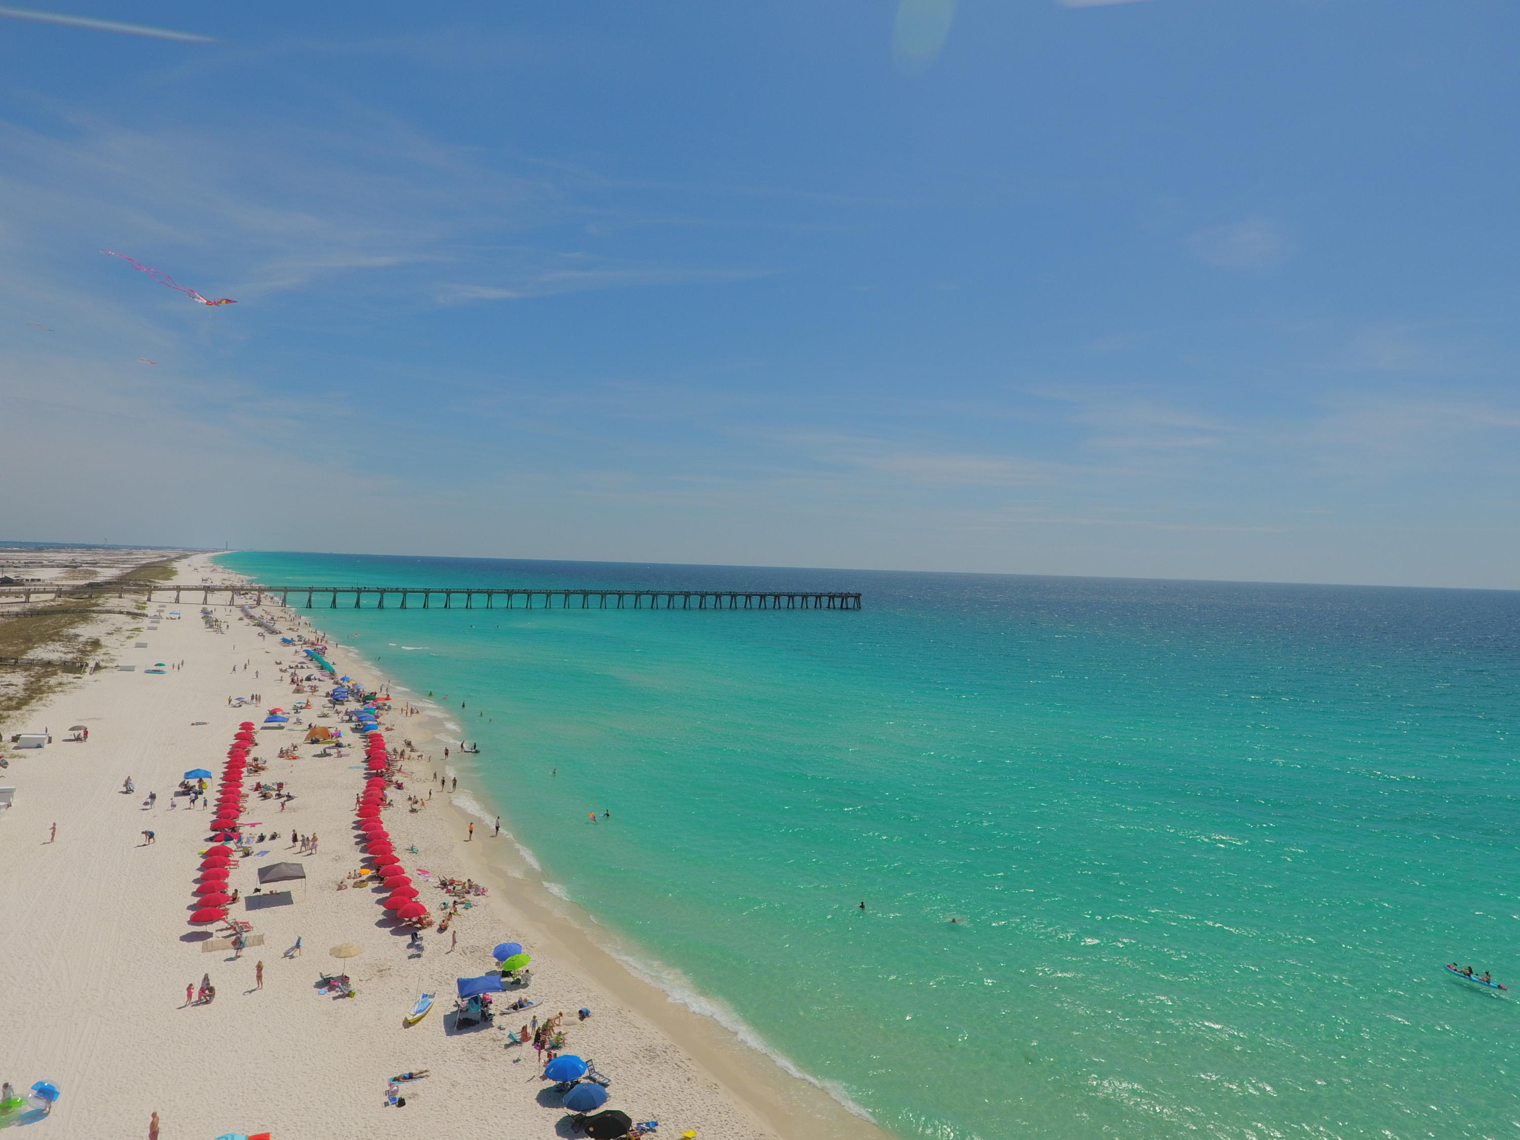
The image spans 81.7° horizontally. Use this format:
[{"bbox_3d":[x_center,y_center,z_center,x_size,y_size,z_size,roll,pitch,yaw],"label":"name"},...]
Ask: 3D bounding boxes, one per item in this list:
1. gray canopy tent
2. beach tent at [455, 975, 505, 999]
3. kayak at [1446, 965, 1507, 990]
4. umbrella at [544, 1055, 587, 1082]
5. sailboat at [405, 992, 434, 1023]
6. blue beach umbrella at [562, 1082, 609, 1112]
[{"bbox_3d":[-36.395,23.610,66.907,3.050,2.600,3.050,2,0,-32],"label":"gray canopy tent"},{"bbox_3d":[-16.058,24.519,50.677,2.750,2.250,2.750,2,0,-25],"label":"beach tent"},{"bbox_3d":[49.313,28.065,60.515,0.780,0.380,3.600,2,0,-29],"label":"kayak"},{"bbox_3d":[-9.555,25.019,43.375,2.100,1.800,2.100,2,0,0],"label":"umbrella"},{"bbox_3d":[-19.619,25.290,50.540,1.080,0.500,2.800,2,0,2],"label":"sailboat"},{"bbox_3d":[-8.146,25.077,41.275,2.100,1.800,2.100,2,0,0],"label":"blue beach umbrella"}]

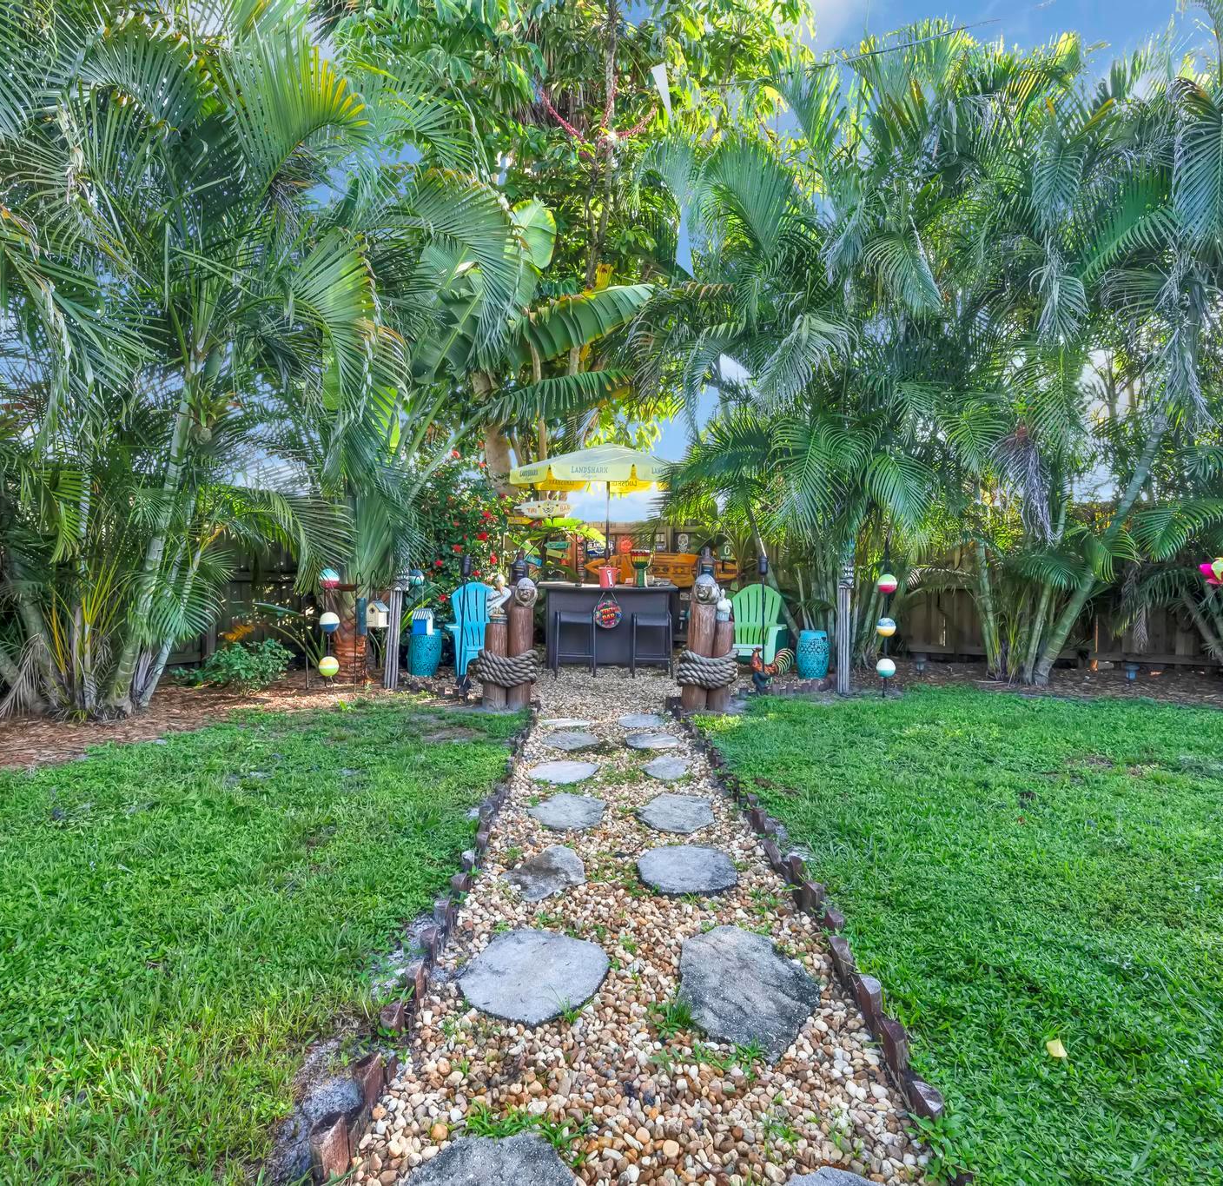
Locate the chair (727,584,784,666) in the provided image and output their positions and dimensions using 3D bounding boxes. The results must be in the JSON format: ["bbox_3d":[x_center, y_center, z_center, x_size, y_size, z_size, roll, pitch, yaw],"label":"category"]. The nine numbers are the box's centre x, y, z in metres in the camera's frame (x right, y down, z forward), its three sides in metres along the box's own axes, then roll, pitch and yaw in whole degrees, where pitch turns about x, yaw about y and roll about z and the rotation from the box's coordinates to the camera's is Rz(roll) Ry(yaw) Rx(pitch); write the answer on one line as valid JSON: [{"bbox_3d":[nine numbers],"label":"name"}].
[{"bbox_3d":[1.745,0.384,8.390,0.740,0.950,0.800,2,4,25],"label":"chair"}]

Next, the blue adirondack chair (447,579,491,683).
[{"bbox_3d":[-1.540,0.407,7.941,0.740,0.960,0.800,-2,4,-23],"label":"blue adirondack chair"}]

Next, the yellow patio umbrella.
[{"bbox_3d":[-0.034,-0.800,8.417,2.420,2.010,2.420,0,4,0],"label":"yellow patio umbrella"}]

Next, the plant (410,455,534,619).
[{"bbox_3d":[-1.765,-0.464,8.738,1.500,2.400,1.200,0,4,0],"label":"plant"}]

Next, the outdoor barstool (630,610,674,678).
[{"bbox_3d":[0.454,0.545,7.649,0.460,0.720,0.420,0,4,0],"label":"outdoor barstool"}]

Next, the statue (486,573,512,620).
[{"bbox_3d":[-0.997,0.037,6.164,0.230,0.400,0.200,-1,4,-10],"label":"statue"}]

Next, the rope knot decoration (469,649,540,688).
[{"bbox_3d":[-0.929,0.661,6.203,0.560,0.290,0.450,0,4,0],"label":"rope knot decoration"}]

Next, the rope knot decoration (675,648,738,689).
[{"bbox_3d":[0.860,0.661,6.203,0.550,0.290,0.450,0,4,0],"label":"rope knot decoration"}]

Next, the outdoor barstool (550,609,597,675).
[{"bbox_3d":[-0.387,0.542,7.699,0.460,0.720,0.420,0,4,0],"label":"outdoor barstool"}]

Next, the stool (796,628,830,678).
[{"bbox_3d":[2.172,0.665,7.506,0.360,0.500,0.360,0,4,0],"label":"stool"}]

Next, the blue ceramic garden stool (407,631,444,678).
[{"bbox_3d":[-2.067,0.652,7.705,0.365,0.500,0.365,0,4,0],"label":"blue ceramic garden stool"}]

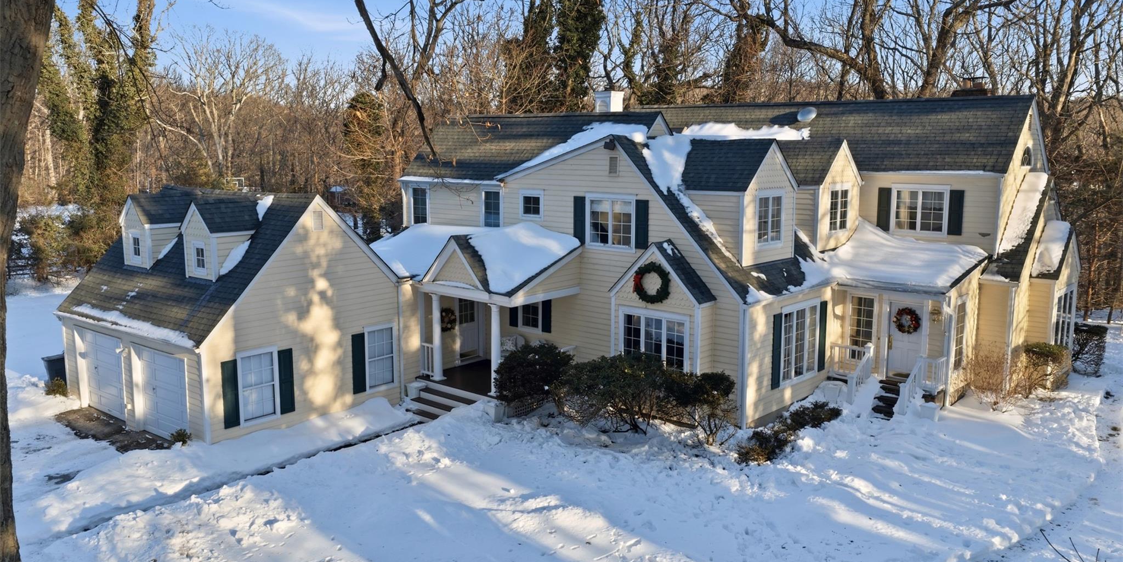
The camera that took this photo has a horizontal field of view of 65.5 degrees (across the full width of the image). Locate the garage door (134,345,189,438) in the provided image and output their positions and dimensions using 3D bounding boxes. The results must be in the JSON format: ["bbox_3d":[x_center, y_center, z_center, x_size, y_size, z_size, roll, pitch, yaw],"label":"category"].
[{"bbox_3d":[-9.769,2.873,21.630,2.600,2.250,0.120,7,11,39],"label":"garage door"}]

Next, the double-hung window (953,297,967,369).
[{"bbox_3d":[10.334,1.355,22.634,0.100,1.930,0.880,7,11,39],"label":"double-hung window"}]

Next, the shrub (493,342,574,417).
[{"bbox_3d":[-0.538,2.399,21.061,1.950,1.600,1.800,0,9,0],"label":"shrub"}]

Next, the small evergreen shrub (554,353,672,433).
[{"bbox_3d":[1.198,2.551,19.716,2.450,1.680,1.700,7,11,39],"label":"small evergreen shrub"}]

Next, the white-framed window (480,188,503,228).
[{"bbox_3d":[-1.909,-1.895,23.853,0.820,1.300,0.100,7,11,39],"label":"white-framed window"}]

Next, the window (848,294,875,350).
[{"bbox_3d":[8.581,1.368,25.047,0.718,1.869,0.120,7,11,39],"label":"window"}]

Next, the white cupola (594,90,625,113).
[{"bbox_3d":[1.582,-5.872,29.016,0.720,0.820,0.720,8,12,40],"label":"white cupola"}]

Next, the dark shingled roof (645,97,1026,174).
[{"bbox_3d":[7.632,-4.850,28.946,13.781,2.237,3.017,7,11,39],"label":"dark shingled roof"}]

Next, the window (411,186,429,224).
[{"bbox_3d":[-4.413,-2.279,27.284,0.810,1.290,0.120,7,11,39],"label":"window"}]

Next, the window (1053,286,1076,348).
[{"bbox_3d":[14.576,1.109,25.298,0.120,1.950,2.700,7,11,39],"label":"window"}]

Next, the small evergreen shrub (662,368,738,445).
[{"bbox_3d":[3.191,2.923,20.046,1.600,1.730,1.400,7,11,39],"label":"small evergreen shrub"}]

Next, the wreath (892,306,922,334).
[{"bbox_3d":[8.962,1.032,22.738,0.680,0.680,0.140,7,11,39],"label":"wreath"}]

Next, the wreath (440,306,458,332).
[{"bbox_3d":[-3.142,1.107,24.583,0.150,0.730,0.700,7,11,39],"label":"wreath"}]

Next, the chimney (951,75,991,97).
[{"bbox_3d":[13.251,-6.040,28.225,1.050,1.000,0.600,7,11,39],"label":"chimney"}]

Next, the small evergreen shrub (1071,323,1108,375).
[{"bbox_3d":[16.428,2.109,27.248,1.250,1.380,1.150,7,11,39],"label":"small evergreen shrub"}]

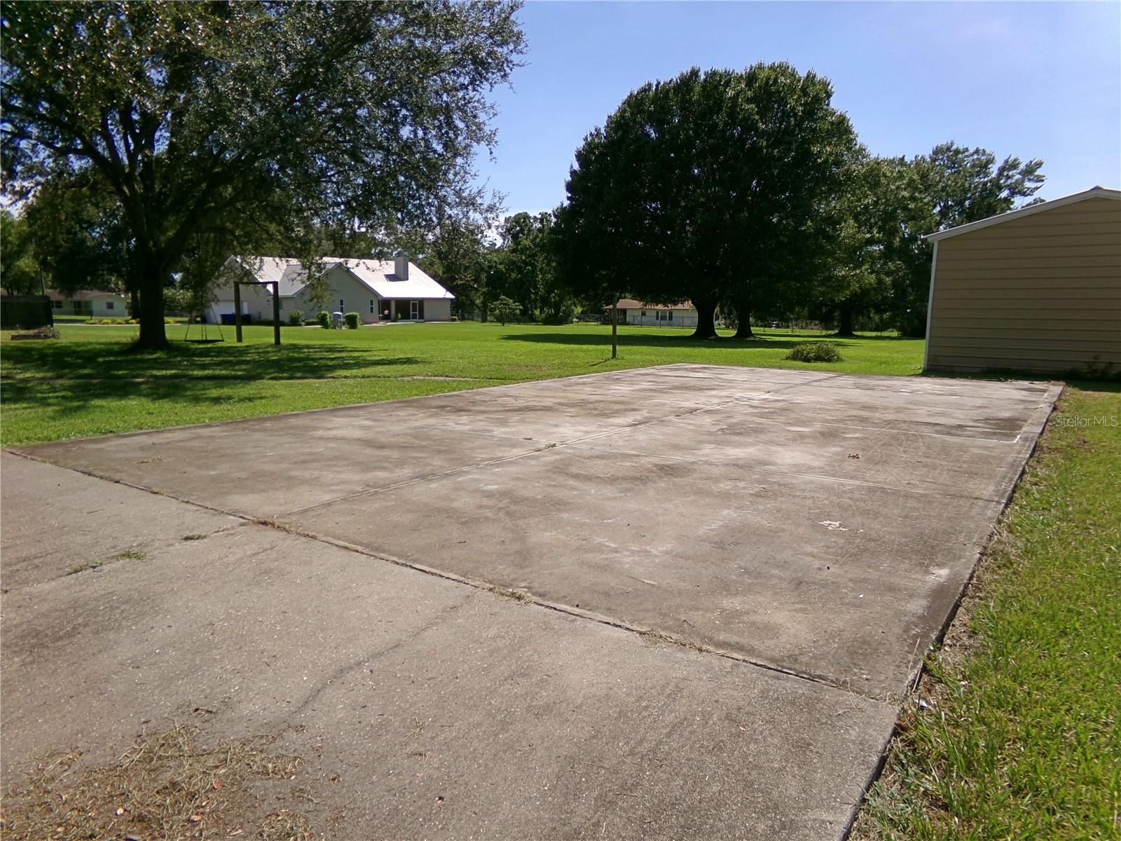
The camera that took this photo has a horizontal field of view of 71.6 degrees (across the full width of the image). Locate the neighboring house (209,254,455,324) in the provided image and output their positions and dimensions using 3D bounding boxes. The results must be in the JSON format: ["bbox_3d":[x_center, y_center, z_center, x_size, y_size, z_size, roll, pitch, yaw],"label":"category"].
[{"bbox_3d":[-24.534,-14.645,85.243,15.400,7.600,23.200,6,10,35],"label":"neighboring house"}]

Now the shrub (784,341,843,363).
[{"bbox_3d":[7.133,-1.935,21.860,1.620,0.560,1.400,3,9,17],"label":"shrub"}]

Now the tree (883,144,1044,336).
[{"bbox_3d":[24.820,-10.877,47.185,10.000,11.326,10.000,4,9,27],"label":"tree"}]

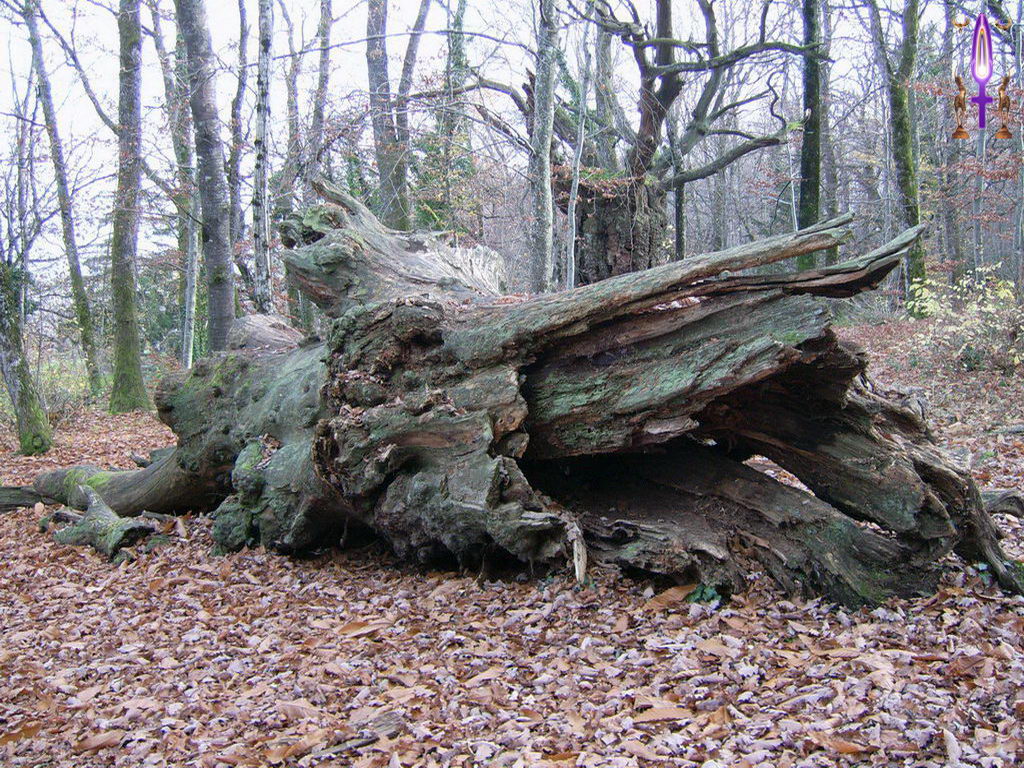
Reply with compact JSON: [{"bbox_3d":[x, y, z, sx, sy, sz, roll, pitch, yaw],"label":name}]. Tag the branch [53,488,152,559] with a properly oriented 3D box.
[{"bbox_3d":[-2.453,0.817,7.080,0.540,0.350,0.420,1,3,10],"label":"branch"}]

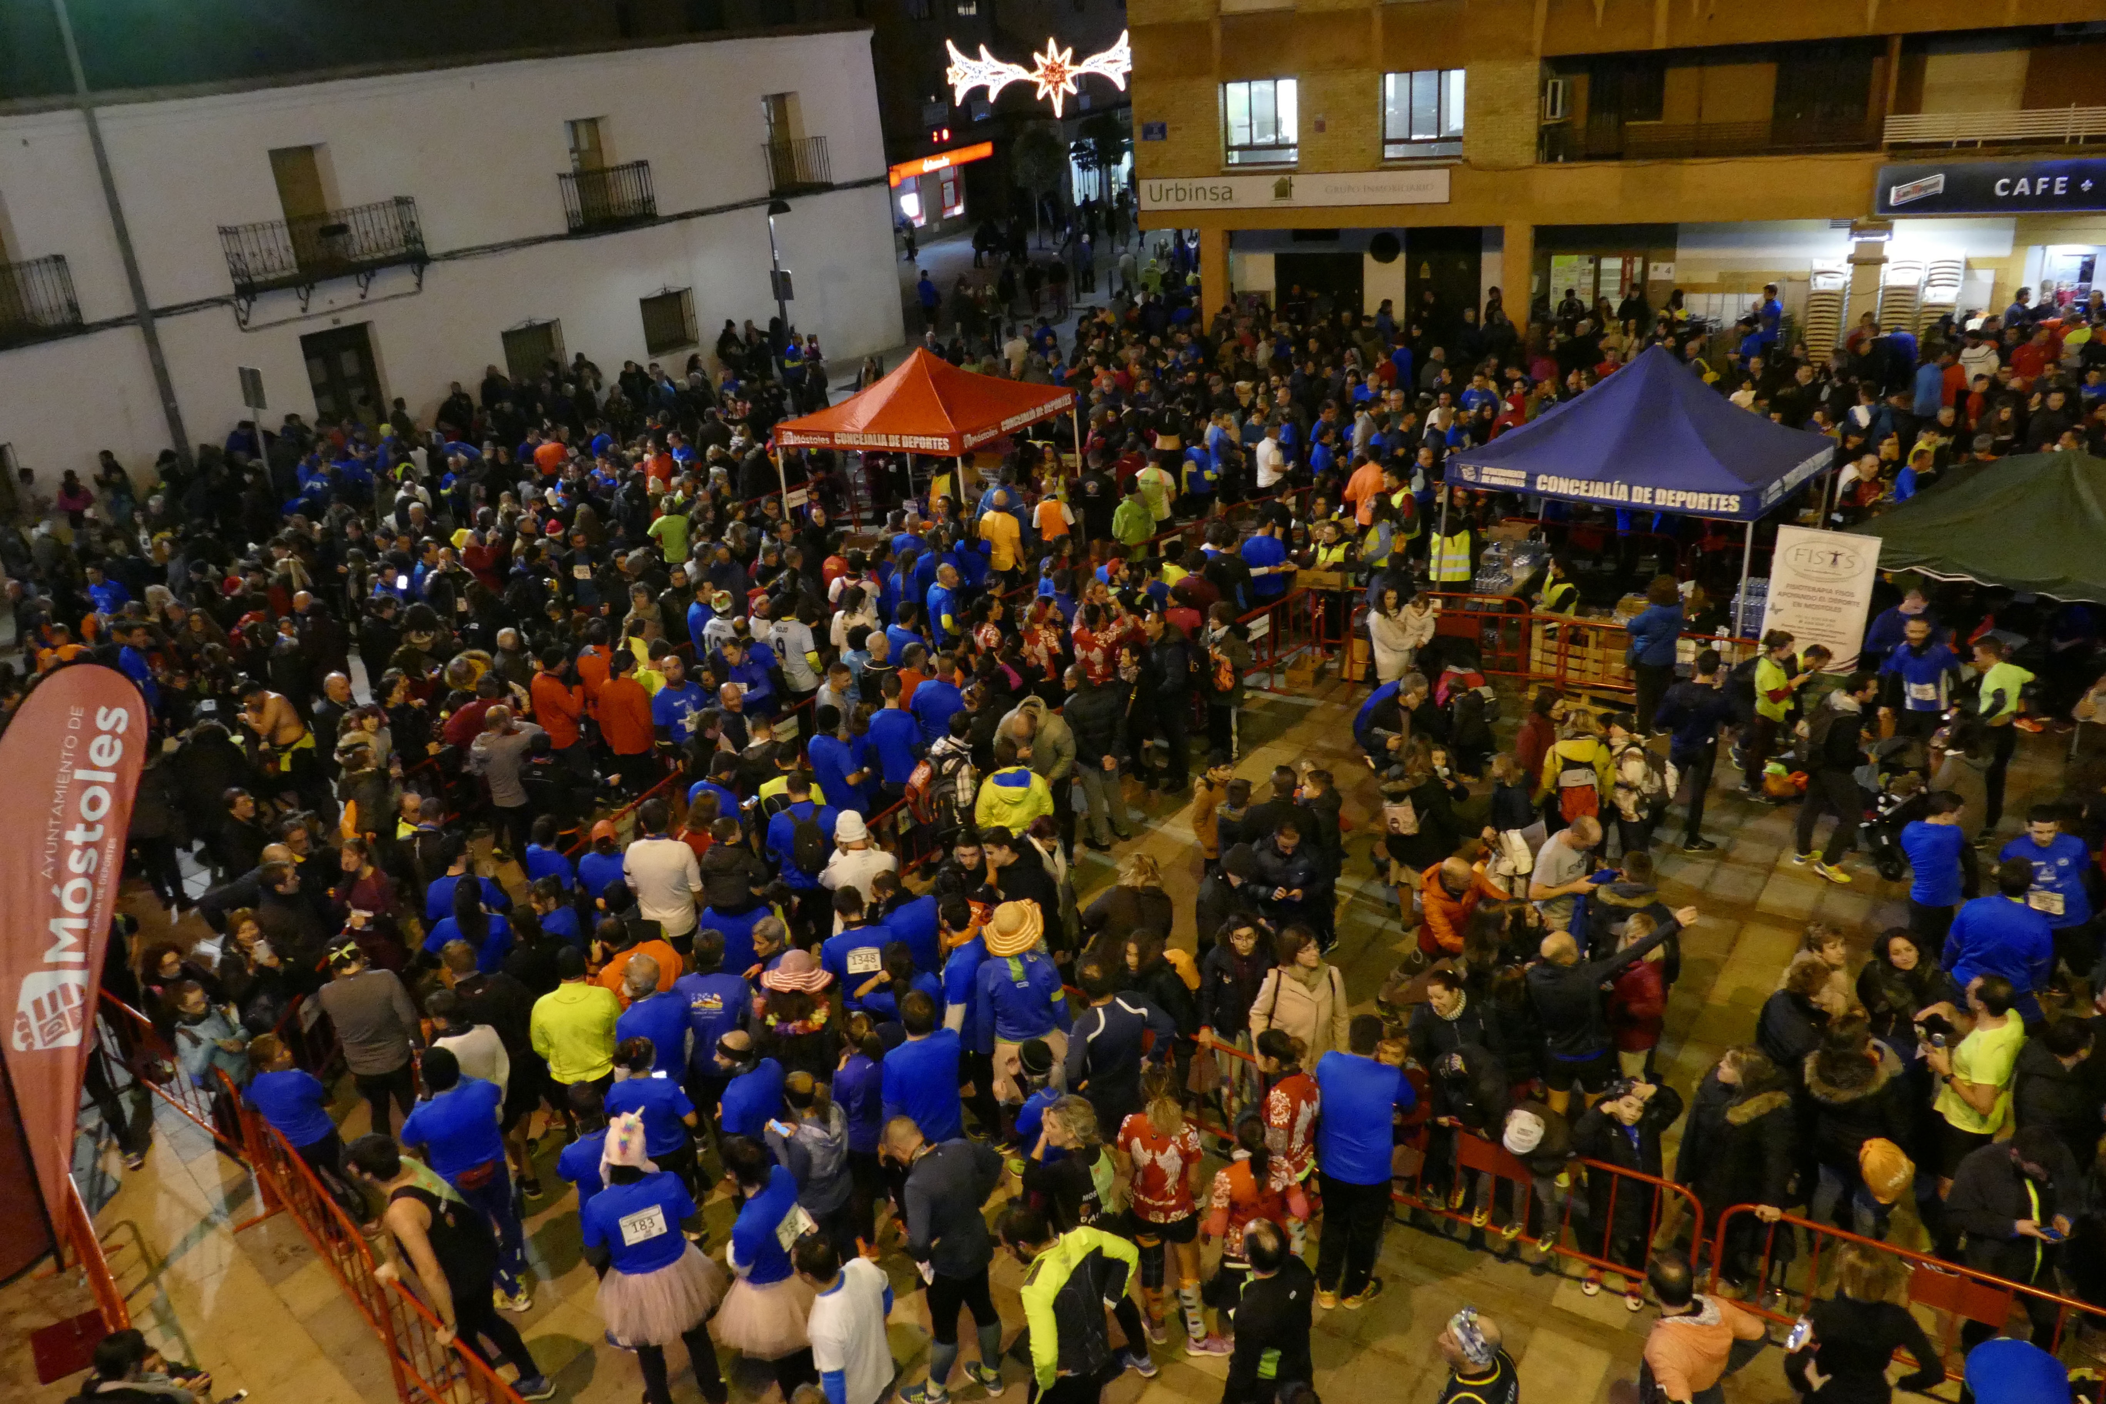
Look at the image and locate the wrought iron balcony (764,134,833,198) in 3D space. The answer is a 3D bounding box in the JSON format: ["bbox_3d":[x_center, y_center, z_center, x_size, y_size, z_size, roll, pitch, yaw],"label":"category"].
[{"bbox_3d":[-5.469,-11.409,31.205,0.430,1.030,1.570,13,30,34],"label":"wrought iron balcony"}]

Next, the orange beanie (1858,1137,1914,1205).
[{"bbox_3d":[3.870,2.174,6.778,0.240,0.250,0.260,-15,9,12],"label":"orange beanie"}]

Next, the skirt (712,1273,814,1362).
[{"bbox_3d":[-1.361,2.914,7.094,0.590,0.360,0.550,-4,24,2],"label":"skirt"}]

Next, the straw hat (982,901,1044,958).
[{"bbox_3d":[-0.230,1.316,8.534,0.380,0.160,0.380,-4,32,0],"label":"straw hat"}]

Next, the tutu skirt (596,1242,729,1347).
[{"bbox_3d":[-1.937,2.888,7.249,0.630,0.370,0.560,-11,25,-15],"label":"tutu skirt"}]

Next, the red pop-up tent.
[{"bbox_3d":[-1.623,-3.340,19.685,2.880,2.820,2.850,10,28,29],"label":"red pop-up tent"}]

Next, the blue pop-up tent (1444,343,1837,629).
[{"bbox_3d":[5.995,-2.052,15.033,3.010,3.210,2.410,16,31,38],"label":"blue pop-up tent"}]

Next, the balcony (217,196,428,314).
[{"bbox_3d":[-11.662,-7.246,23.627,0.570,1.300,2.990,13,30,34],"label":"balcony"}]

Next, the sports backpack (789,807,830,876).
[{"bbox_3d":[-1.748,0.992,10.496,0.270,0.450,0.170,-8,24,-7],"label":"sports backpack"}]

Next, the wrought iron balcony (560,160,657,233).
[{"bbox_3d":[-8.371,-9.529,27.671,0.450,1.070,1.770,13,30,34],"label":"wrought iron balcony"}]

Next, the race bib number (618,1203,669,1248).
[{"bbox_3d":[-1.993,2.546,7.115,0.205,0.155,0.012,-14,6,-20],"label":"race bib number"}]

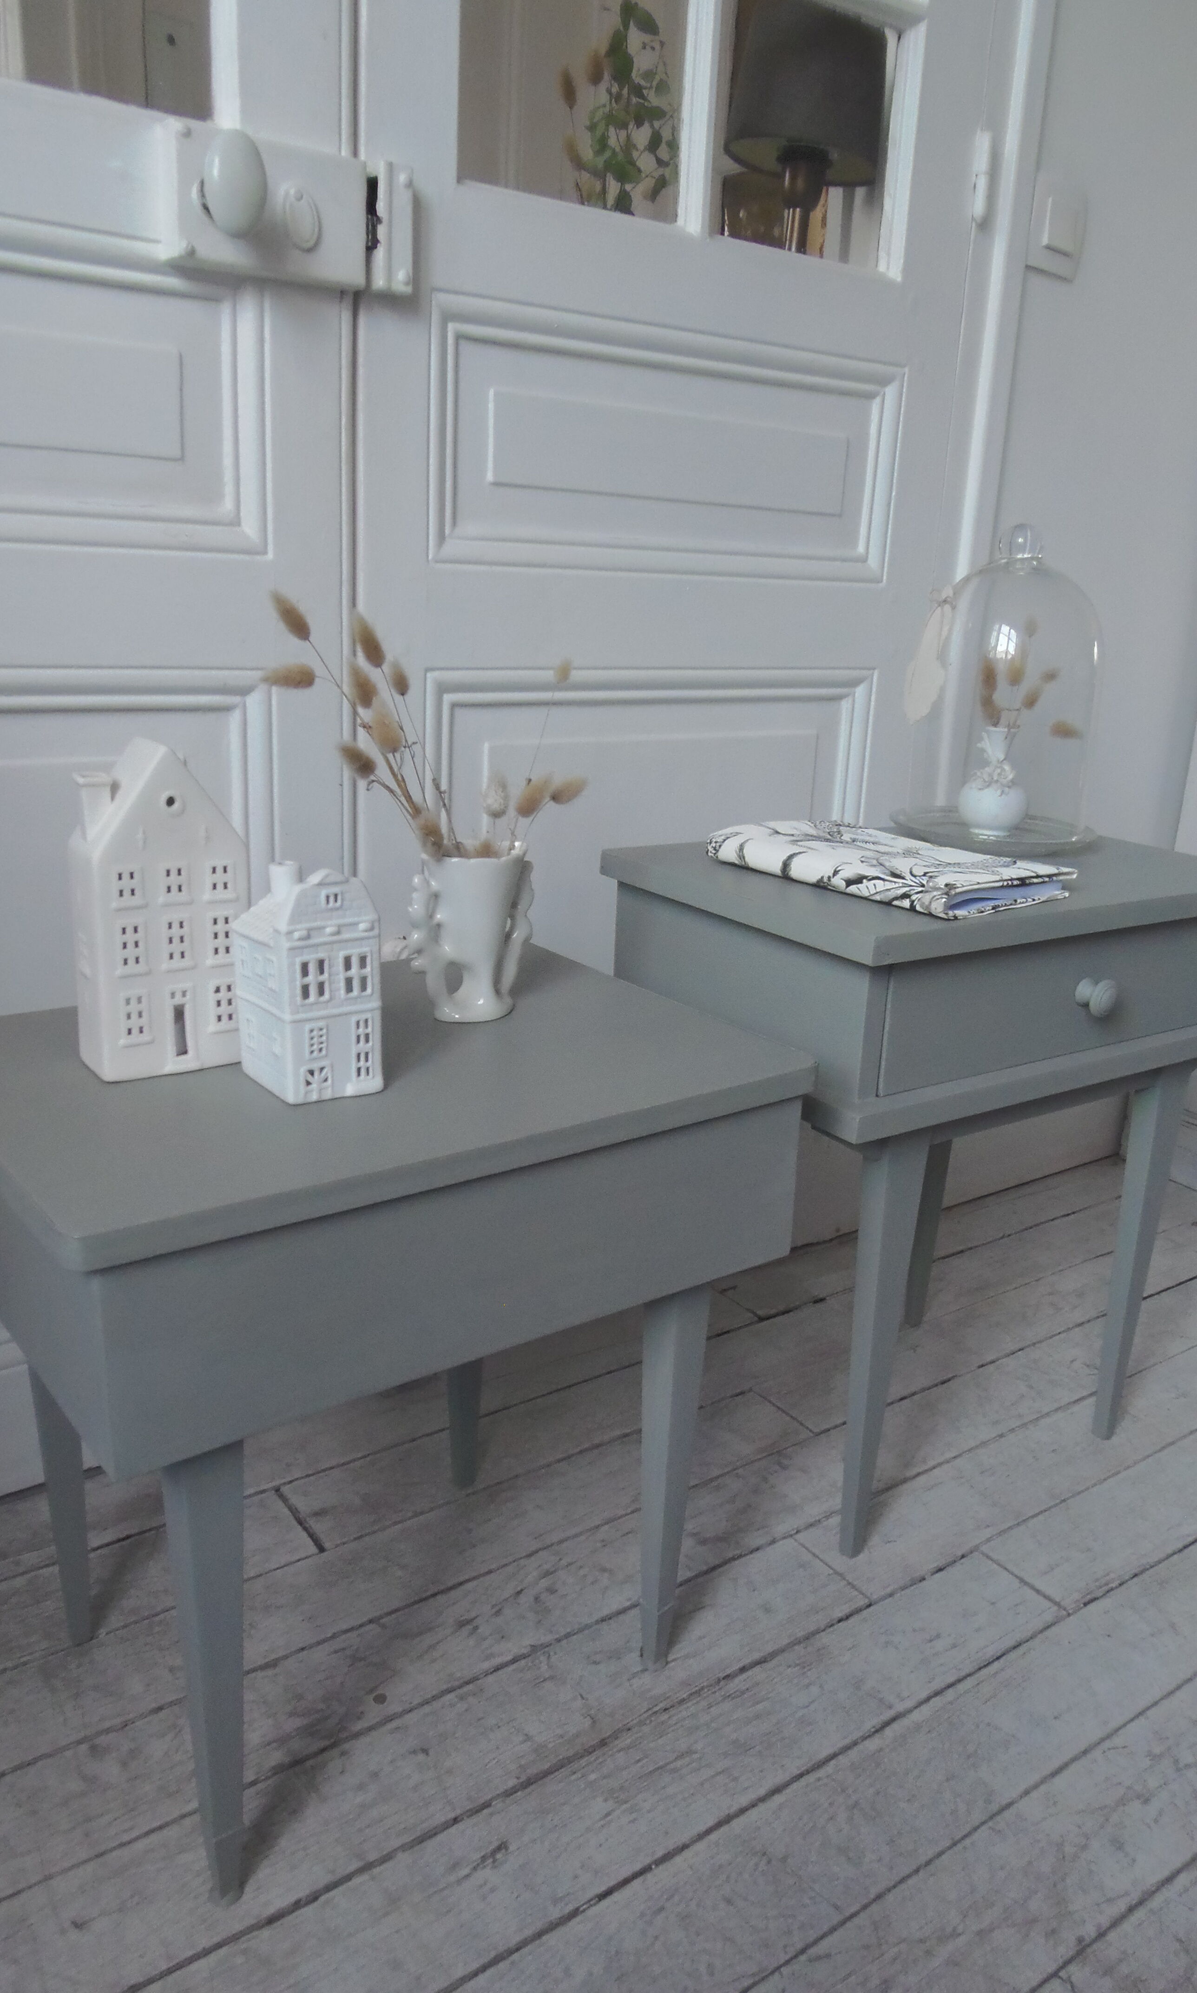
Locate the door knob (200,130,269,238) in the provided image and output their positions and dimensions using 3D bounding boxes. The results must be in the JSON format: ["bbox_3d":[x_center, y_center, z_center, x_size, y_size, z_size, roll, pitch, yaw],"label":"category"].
[{"bbox_3d":[-0.258,-0.571,0.971,0.043,0.064,0.053,-8,20,-32],"label":"door knob"}]

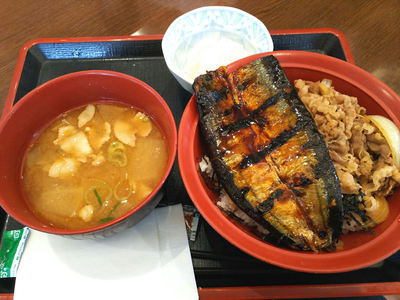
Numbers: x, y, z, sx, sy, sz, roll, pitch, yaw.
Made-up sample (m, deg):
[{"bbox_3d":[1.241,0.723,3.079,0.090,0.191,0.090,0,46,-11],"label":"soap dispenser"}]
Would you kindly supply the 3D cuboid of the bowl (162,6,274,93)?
[{"bbox_3d":[0.017,-0.087,0.311,0.104,0.049,0.104,0,62,0],"label":"bowl"}]

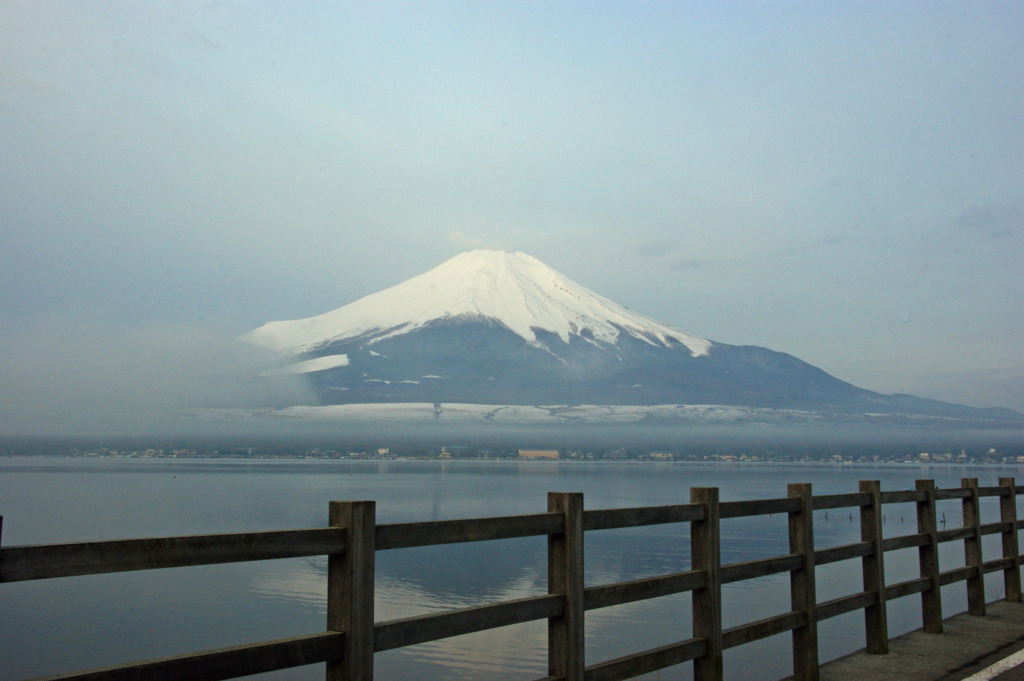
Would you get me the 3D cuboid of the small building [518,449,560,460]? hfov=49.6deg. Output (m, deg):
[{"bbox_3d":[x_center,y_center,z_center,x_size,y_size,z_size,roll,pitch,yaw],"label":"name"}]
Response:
[{"bbox_3d":[48.358,206.424,2000.000,71.000,19.000,20.000,0,-6,1],"label":"small building"}]

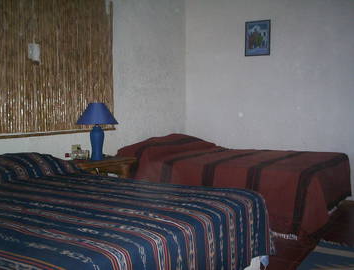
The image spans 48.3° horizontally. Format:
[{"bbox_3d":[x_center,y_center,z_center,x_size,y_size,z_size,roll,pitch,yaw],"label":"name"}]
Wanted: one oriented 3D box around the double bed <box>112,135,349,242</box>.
[{"bbox_3d":[0.592,0.384,4.058,2.000,0.730,1.380,2,5,29],"label":"double bed"}]

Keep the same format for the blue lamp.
[{"bbox_3d":[-0.688,-0.028,3.420,0.355,0.497,0.355,0,4,0],"label":"blue lamp"}]

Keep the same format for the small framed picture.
[{"bbox_3d":[0.934,-1.111,4.550,0.285,0.395,0.025,2,5,24],"label":"small framed picture"}]

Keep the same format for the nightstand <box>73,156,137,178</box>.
[{"bbox_3d":[-0.720,0.529,3.537,0.380,0.600,0.640,2,5,29],"label":"nightstand"}]

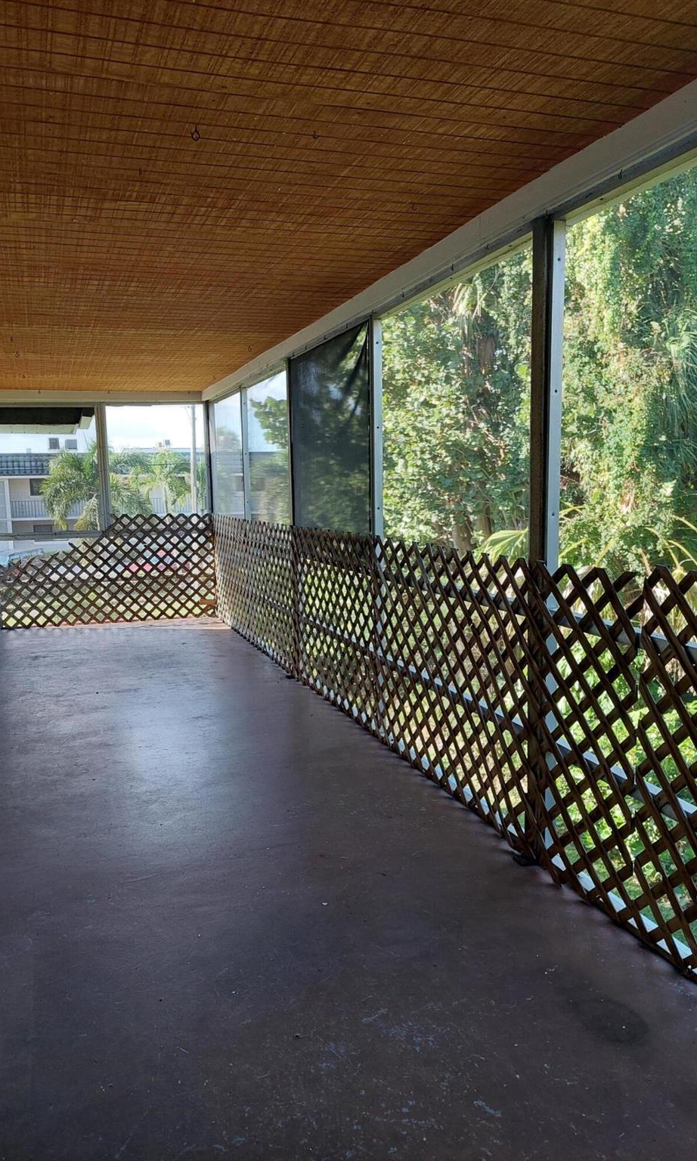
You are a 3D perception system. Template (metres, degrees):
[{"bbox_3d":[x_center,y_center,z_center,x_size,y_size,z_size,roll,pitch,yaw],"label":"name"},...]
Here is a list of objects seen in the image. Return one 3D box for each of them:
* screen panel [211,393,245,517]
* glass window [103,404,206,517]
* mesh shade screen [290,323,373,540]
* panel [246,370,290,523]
[{"bbox_3d":[-1.277,-1.226,8.413,0.050,1.344,1.675,-4,7,-20],"label":"screen panel"},{"bbox_3d":[-2.151,-1.311,9.098,1.096,1.370,0.050,-4,7,-20],"label":"glass window"},{"bbox_3d":[-0.166,-0.874,5.446,0.050,1.413,1.628,-4,7,-20],"label":"mesh shade screen"},{"bbox_3d":[-0.693,-1.043,6.854,0.050,1.337,1.398,-4,7,-20],"label":"panel"}]

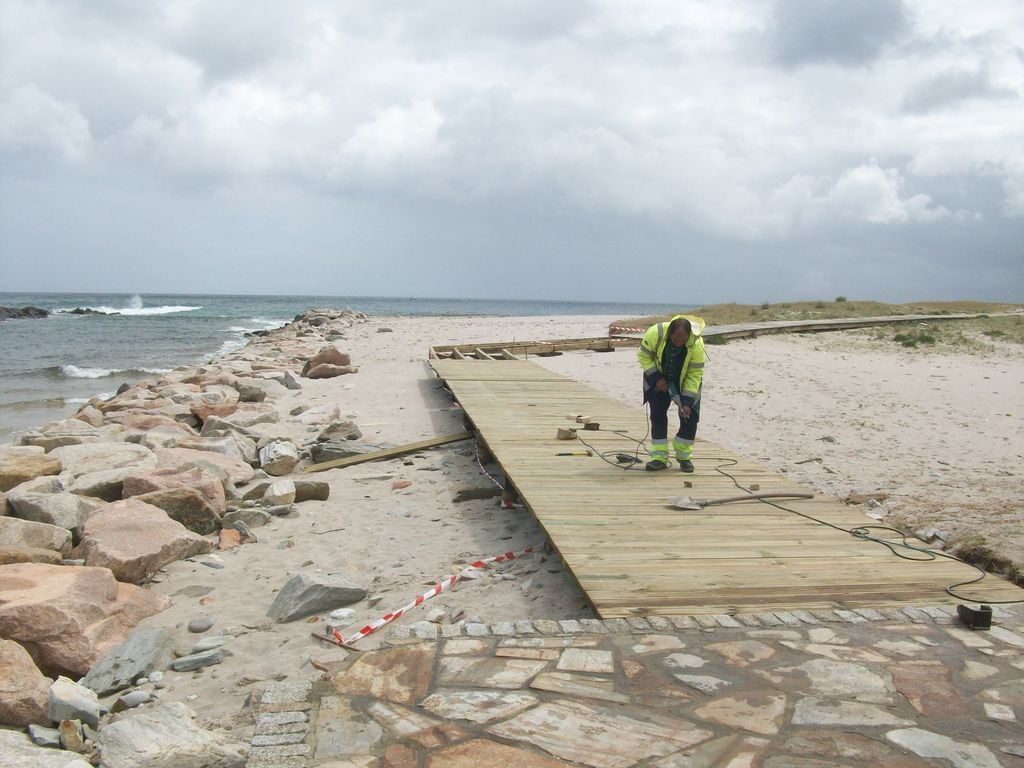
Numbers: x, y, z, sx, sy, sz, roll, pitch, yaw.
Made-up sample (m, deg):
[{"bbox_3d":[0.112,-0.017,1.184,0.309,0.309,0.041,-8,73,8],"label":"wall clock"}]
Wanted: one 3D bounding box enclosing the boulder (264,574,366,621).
[{"bbox_3d":[-1.139,1.210,5.839,0.530,0.190,0.260,-3,6,-42],"label":"boulder"}]

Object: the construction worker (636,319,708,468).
[{"bbox_3d":[1.558,0.093,9.791,0.640,1.500,0.660,1,5,-2],"label":"construction worker"}]

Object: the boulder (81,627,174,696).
[{"bbox_3d":[-1.773,1.264,4.690,0.250,0.190,0.480,3,5,22],"label":"boulder"}]

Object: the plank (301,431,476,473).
[{"bbox_3d":[-1.410,0.814,12.053,2.401,0.055,0.160,-9,22,-39],"label":"plank"}]

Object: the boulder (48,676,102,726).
[{"bbox_3d":[-1.798,1.300,4.181,0.190,0.165,0.170,3,5,20],"label":"boulder"}]

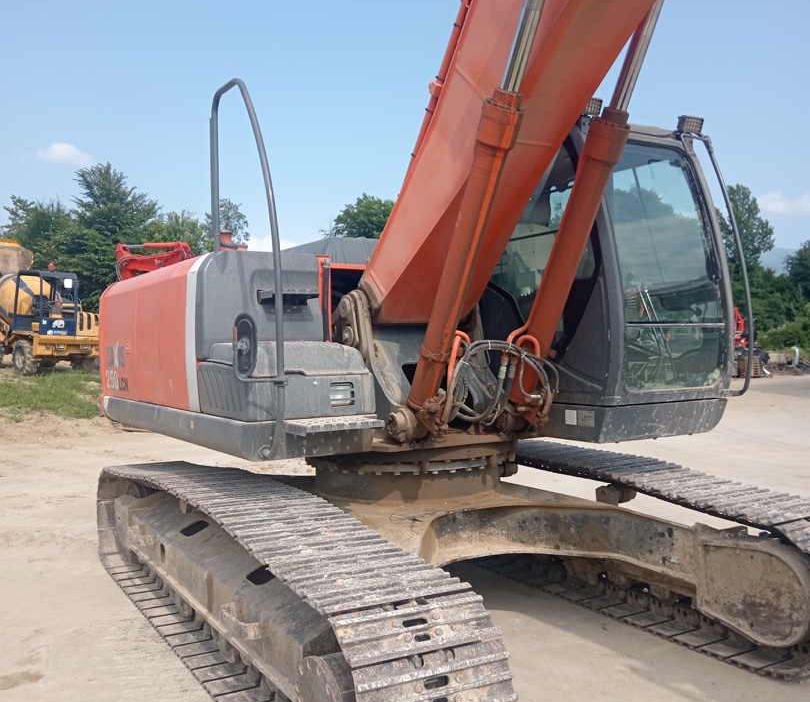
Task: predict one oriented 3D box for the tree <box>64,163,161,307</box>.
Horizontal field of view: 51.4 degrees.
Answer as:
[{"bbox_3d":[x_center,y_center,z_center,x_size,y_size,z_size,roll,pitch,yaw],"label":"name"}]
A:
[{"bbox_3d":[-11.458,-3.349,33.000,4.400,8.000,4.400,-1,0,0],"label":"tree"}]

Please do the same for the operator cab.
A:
[{"bbox_3d":[1.004,-0.458,5.274,1.060,1.880,1.850,-1,0,-33],"label":"operator cab"}]

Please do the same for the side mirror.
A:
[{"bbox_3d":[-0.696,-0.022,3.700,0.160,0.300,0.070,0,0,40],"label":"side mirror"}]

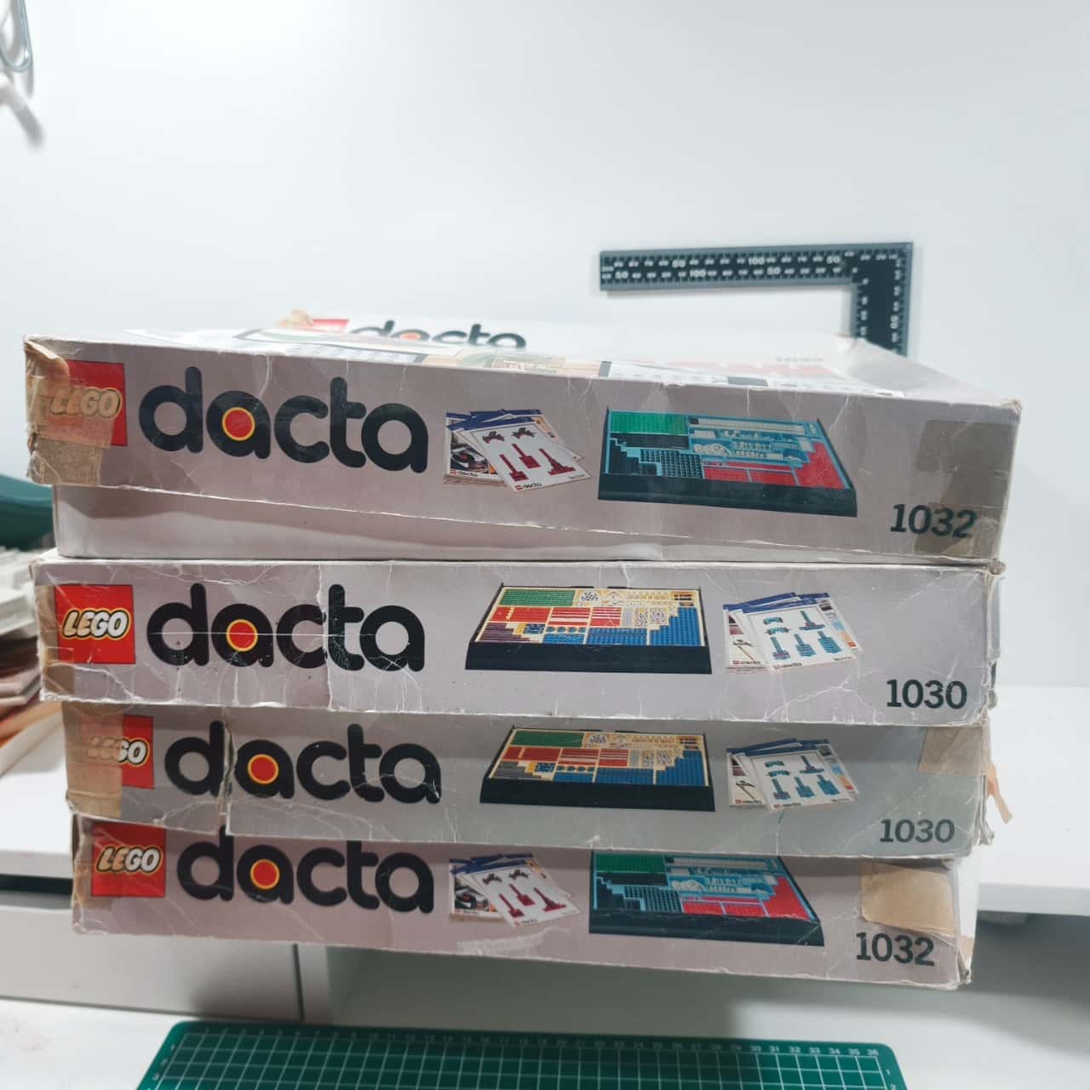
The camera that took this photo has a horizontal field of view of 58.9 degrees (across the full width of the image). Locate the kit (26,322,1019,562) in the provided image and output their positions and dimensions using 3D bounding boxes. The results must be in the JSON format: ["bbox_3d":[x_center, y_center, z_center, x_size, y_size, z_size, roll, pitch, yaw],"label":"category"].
[{"bbox_3d":[-0.004,-0.073,0.505,0.380,0.083,0.285,3,14,5],"label":"kit"}]

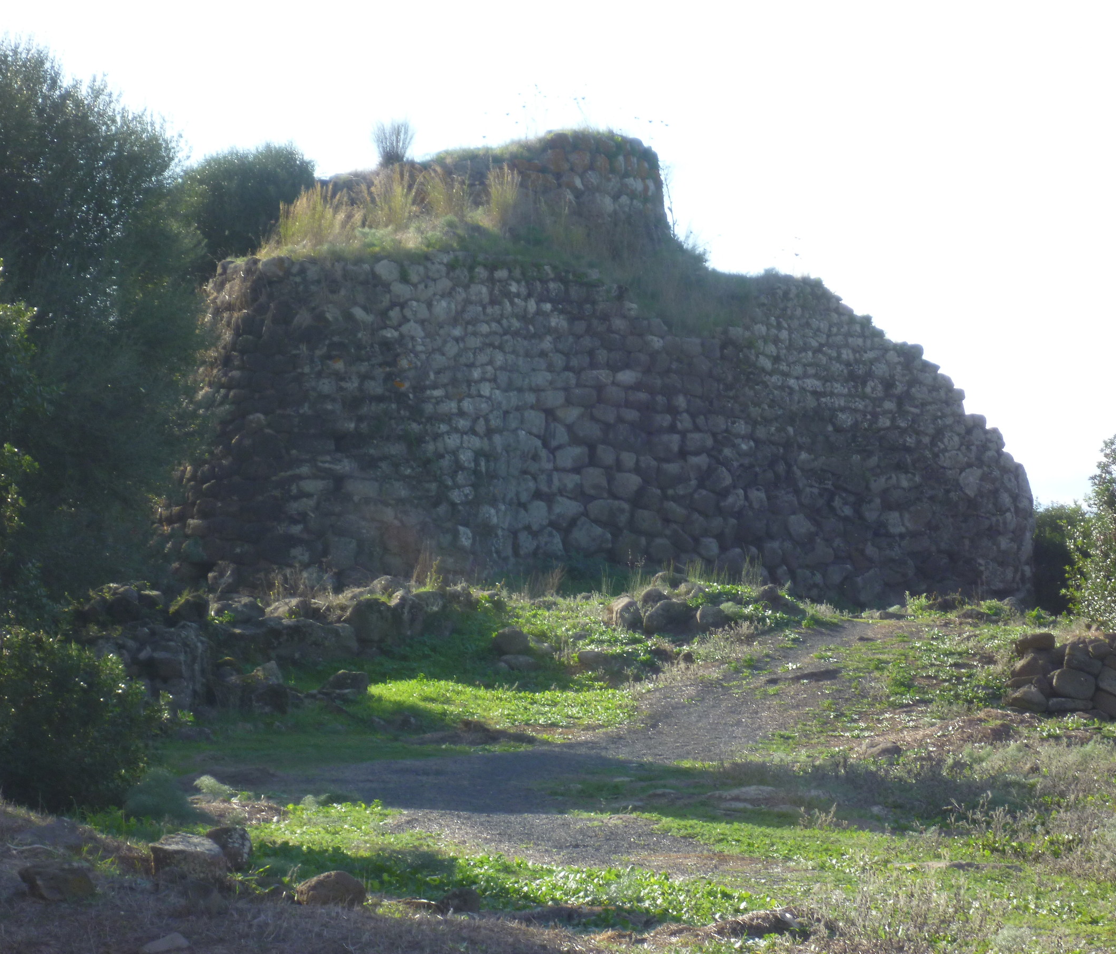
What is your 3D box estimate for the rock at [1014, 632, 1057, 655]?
[{"bbox_3d":[6.497,2.258,70.000,0.568,0.311,0.420,0,-1,0],"label":"rock"}]

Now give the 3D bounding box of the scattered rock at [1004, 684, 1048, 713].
[{"bbox_3d":[4.832,2.283,53.000,0.440,0.297,0.360,0,-1,0],"label":"scattered rock"}]

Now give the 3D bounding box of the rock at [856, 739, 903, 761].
[{"bbox_3d":[4.006,3.406,64.000,0.581,0.272,0.480,0,-1,0],"label":"rock"}]

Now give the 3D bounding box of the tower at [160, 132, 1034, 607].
[{"bbox_3d":[0.796,-2.321,107.000,17.849,9.723,15.000,0,-1,0],"label":"tower"}]

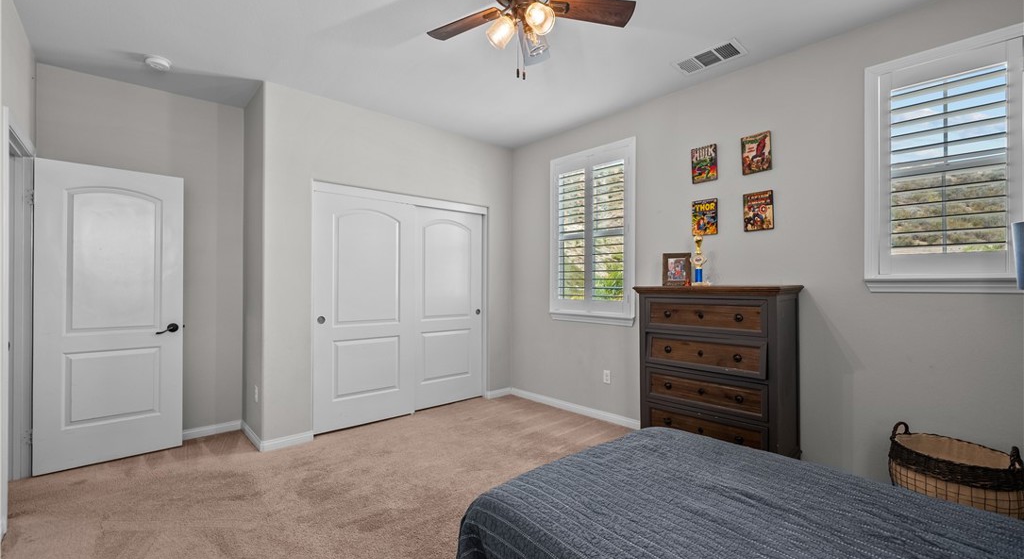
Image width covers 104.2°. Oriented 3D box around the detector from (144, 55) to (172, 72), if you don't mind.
[{"bbox_3d":[-2.443,-1.480,2.749,0.143,0.046,0.143,0,0,-39],"label":"detector"}]

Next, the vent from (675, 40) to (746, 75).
[{"bbox_3d":[1.336,-1.487,2.704,0.238,0.025,0.402,0,0,-44],"label":"vent"}]

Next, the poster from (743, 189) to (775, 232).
[{"bbox_3d":[1.709,-0.468,2.757,0.016,0.263,0.183,0,0,-44],"label":"poster"}]

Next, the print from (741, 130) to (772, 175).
[{"bbox_3d":[1.701,-0.873,2.767,0.016,0.271,0.182,0,0,-44],"label":"print"}]

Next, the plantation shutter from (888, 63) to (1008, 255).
[{"bbox_3d":[2.316,-0.613,2.132,0.061,0.974,0.436,0,0,-44],"label":"plantation shutter"}]

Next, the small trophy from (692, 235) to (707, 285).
[{"bbox_3d":[1.362,-0.137,2.885,0.102,0.366,0.082,0,0,37],"label":"small trophy"}]

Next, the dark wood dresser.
[{"bbox_3d":[1.393,0.672,2.766,0.422,1.254,0.934,0,0,-44],"label":"dark wood dresser"}]

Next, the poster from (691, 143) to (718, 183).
[{"bbox_3d":[1.459,-0.871,3.016,0.016,0.270,0.183,0,0,-44],"label":"poster"}]

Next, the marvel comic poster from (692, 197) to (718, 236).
[{"bbox_3d":[1.460,-0.468,3.012,0.016,0.268,0.180,0,0,-44],"label":"marvel comic poster"}]

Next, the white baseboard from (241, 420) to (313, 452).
[{"bbox_3d":[-1.967,1.260,3.325,0.363,0.082,0.650,0,0,-39],"label":"white baseboard"}]

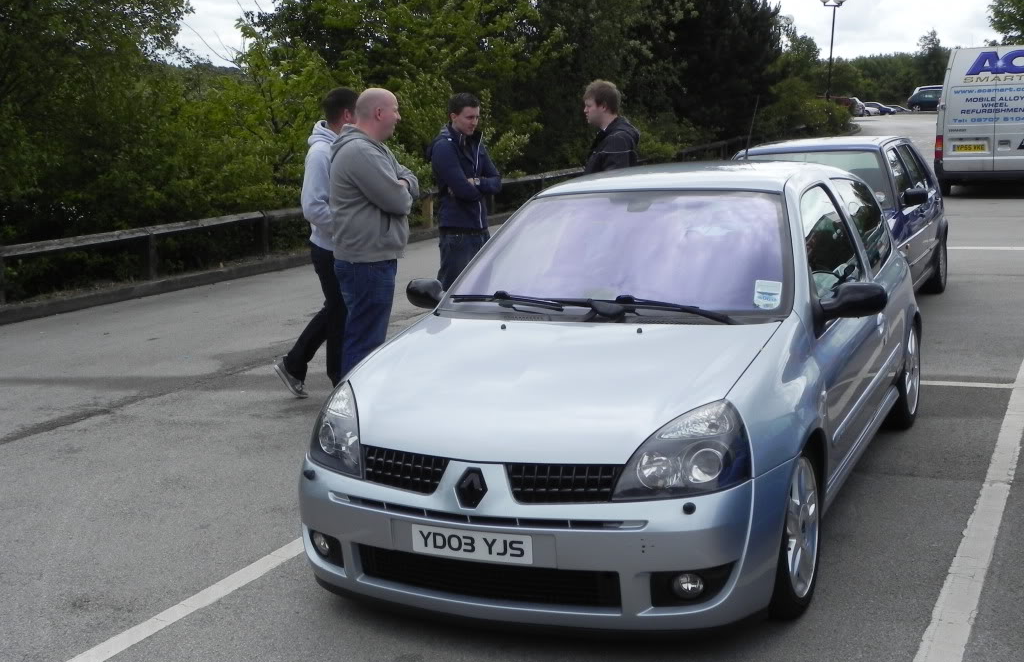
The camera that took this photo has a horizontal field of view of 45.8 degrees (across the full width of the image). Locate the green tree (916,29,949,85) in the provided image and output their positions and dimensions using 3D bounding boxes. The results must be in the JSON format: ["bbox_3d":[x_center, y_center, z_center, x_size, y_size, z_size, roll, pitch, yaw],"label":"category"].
[{"bbox_3d":[36.492,-23.073,105.000,3.400,6.200,3.400,-2,10,0],"label":"green tree"}]

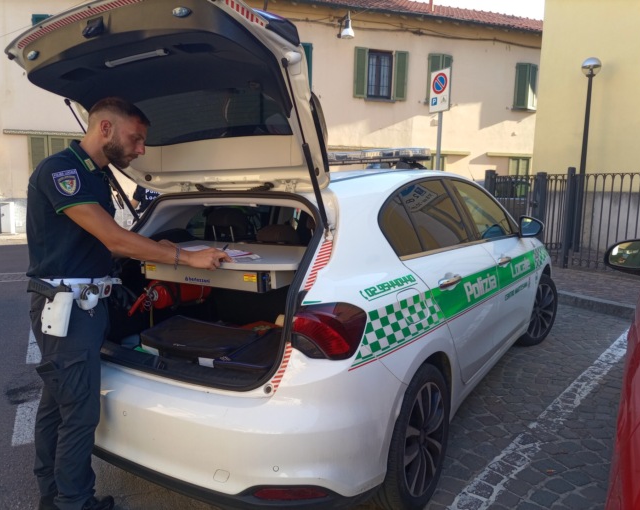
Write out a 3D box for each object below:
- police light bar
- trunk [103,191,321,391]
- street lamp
[{"bbox_3d":[0.159,-0.592,3.270,1.080,0.085,0.300,5,9,31],"label":"police light bar"},{"bbox_3d":[-0.498,0.080,2.299,1.100,0.680,0.700,5,9,31],"label":"trunk"},{"bbox_3d":[4.880,-1.804,10.108,0.370,3.530,0.370,1,8,3],"label":"street lamp"}]

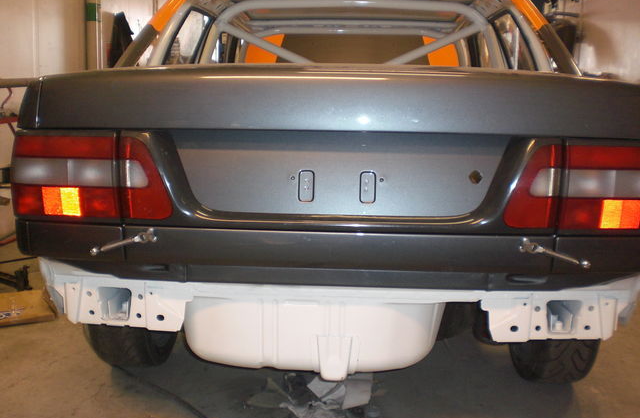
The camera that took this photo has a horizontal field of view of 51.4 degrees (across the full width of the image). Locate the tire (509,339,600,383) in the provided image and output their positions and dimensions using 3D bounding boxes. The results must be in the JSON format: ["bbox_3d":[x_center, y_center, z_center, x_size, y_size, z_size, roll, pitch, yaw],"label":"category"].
[{"bbox_3d":[0.822,0.321,2.487,0.220,0.624,0.624,2,9,2],"label":"tire"}]

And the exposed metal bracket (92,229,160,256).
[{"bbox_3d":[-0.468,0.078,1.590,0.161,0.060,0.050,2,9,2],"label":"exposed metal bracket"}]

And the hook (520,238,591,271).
[{"bbox_3d":[0.548,0.104,1.556,0.156,0.068,0.050,2,9,2],"label":"hook"}]

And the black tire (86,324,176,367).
[{"bbox_3d":[-0.671,0.281,2.538,0.220,0.624,0.624,2,9,2],"label":"black tire"}]

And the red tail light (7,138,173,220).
[{"bbox_3d":[-0.567,-0.089,1.659,0.433,0.201,0.150,2,9,2],"label":"red tail light"}]

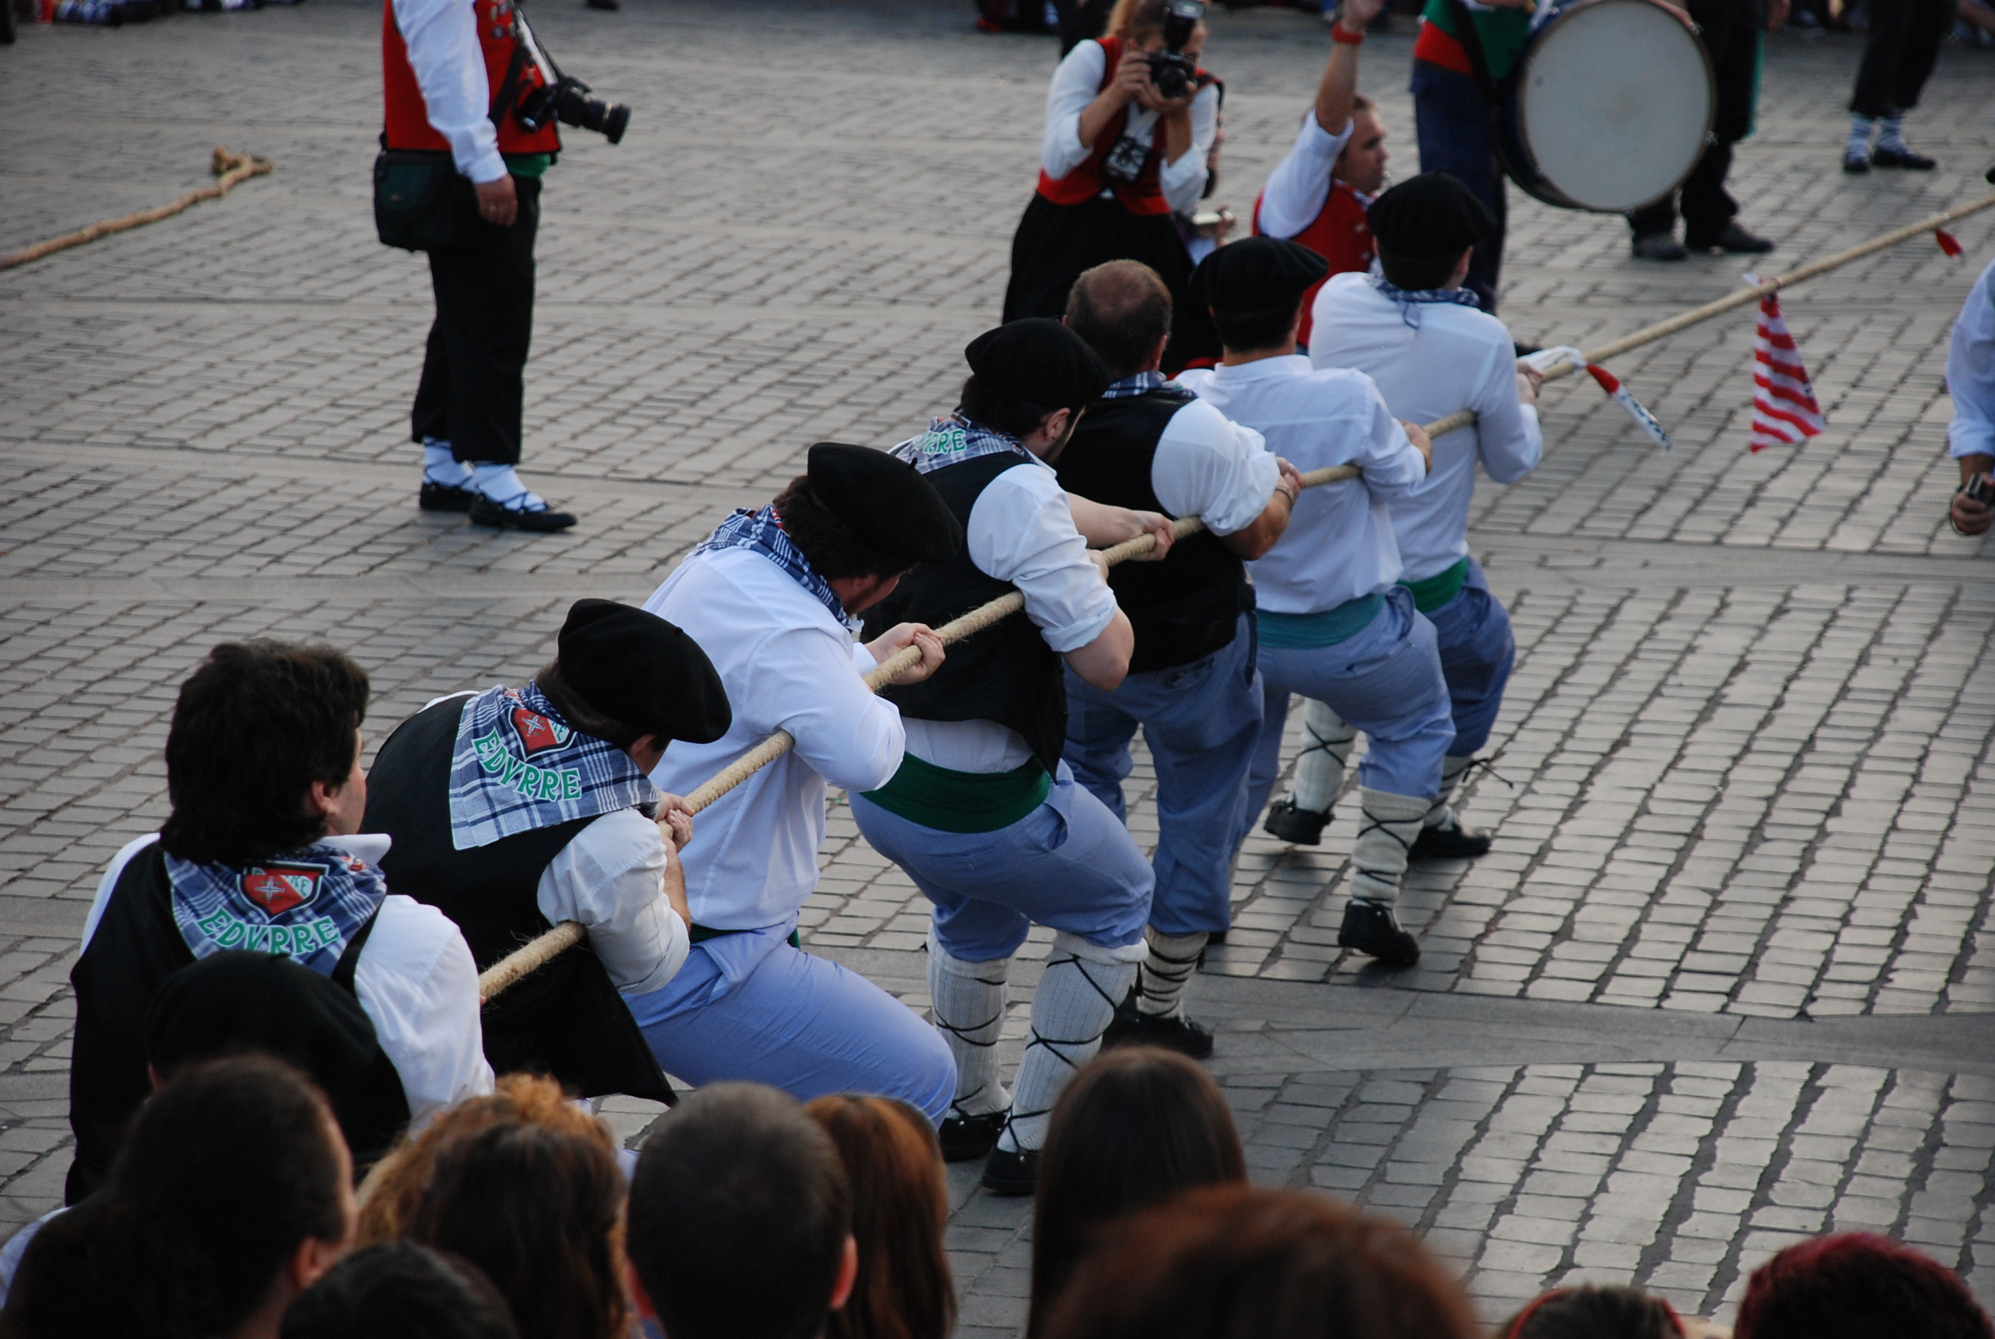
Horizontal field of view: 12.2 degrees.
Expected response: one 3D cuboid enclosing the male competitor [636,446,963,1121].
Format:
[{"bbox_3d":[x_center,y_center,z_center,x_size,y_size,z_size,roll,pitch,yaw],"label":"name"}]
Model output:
[{"bbox_3d":[-0.319,0.353,15.100,0.520,1.390,0.650,6,10,38],"label":"male competitor"}]

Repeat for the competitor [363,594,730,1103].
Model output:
[{"bbox_3d":[-0.658,0.574,13.600,0.520,1.340,0.680,6,10,38],"label":"competitor"}]

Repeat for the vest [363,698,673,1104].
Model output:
[{"bbox_3d":[-0.696,0.336,13.500,0.450,0.560,0.360,6,10,38],"label":"vest"}]

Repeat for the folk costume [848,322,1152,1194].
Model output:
[{"bbox_3d":[0.021,0.096,16.600,0.520,1.490,0.580,5,9,32],"label":"folk costume"}]

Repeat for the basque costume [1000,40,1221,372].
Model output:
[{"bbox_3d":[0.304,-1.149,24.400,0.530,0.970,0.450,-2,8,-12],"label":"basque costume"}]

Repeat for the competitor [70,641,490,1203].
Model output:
[{"bbox_3d":[-0.958,0.692,12.500,0.570,1.410,0.680,4,8,25],"label":"competitor"}]

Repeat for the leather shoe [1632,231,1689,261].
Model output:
[{"bbox_3d":[2.408,-1.539,33.950,0.105,0.110,0.270,-5,9,-35],"label":"leather shoe"}]

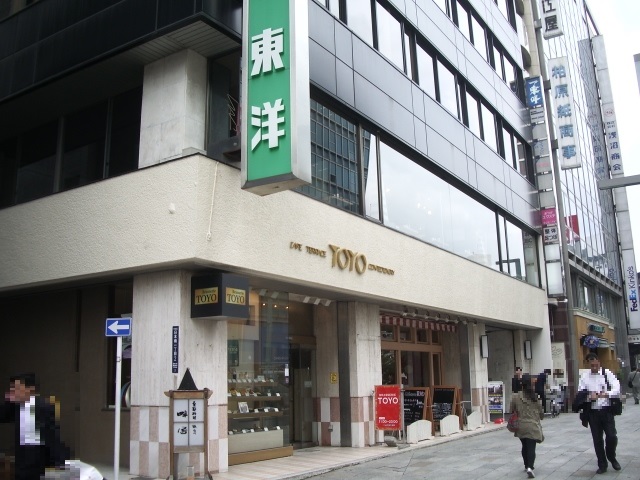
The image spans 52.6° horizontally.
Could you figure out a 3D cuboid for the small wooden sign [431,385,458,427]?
[{"bbox_3d":[3.320,4.439,17.069,0.610,1.150,0.520,-11,-16,36],"label":"small wooden sign"}]

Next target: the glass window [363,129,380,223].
[{"bbox_3d":[1.191,-1.499,14.972,0.080,2.140,0.714,-10,-15,32],"label":"glass window"}]

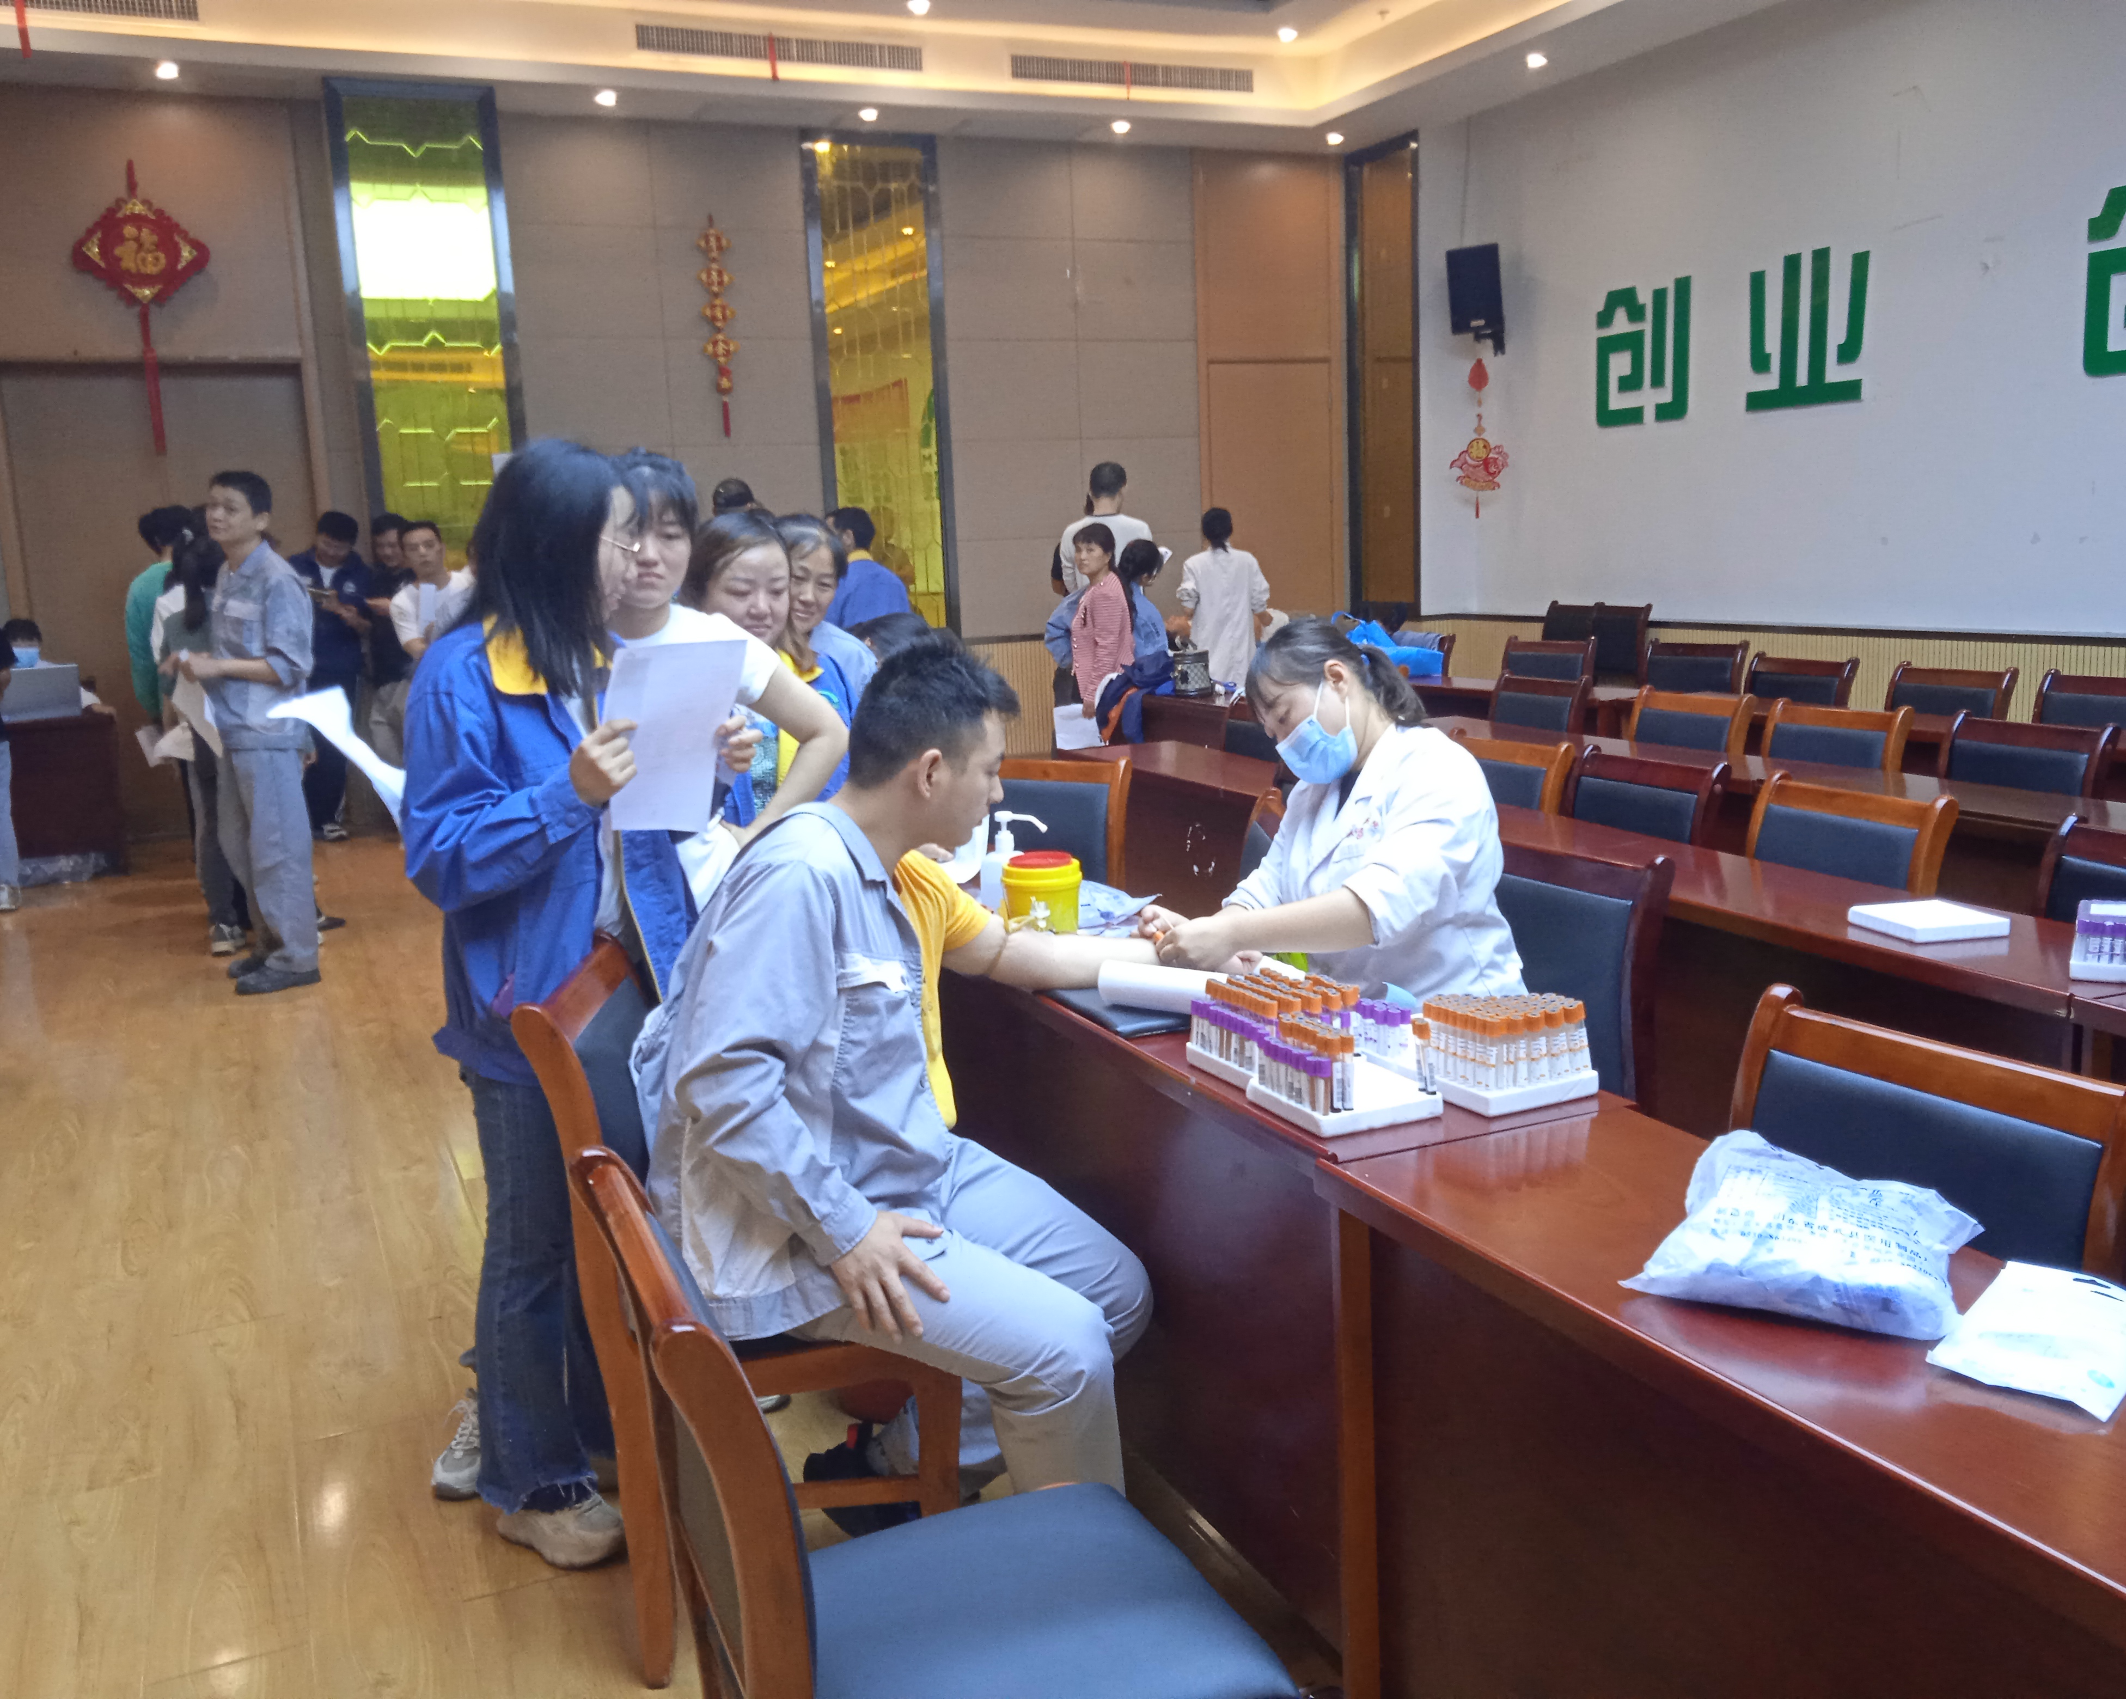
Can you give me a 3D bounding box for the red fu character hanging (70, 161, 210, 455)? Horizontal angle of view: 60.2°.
[{"bbox_3d":[-4.550,-2.688,9.130,0.619,1.422,0.060,-7,11,-24],"label":"red fu character hanging"}]

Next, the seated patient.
[{"bbox_3d":[-0.190,0.376,2.609,0.800,1.320,0.680,-2,10,3],"label":"seated patient"}]

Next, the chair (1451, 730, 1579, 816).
[{"bbox_3d":[0.861,0.199,4.348,0.550,0.920,0.455,-7,11,-23],"label":"chair"}]

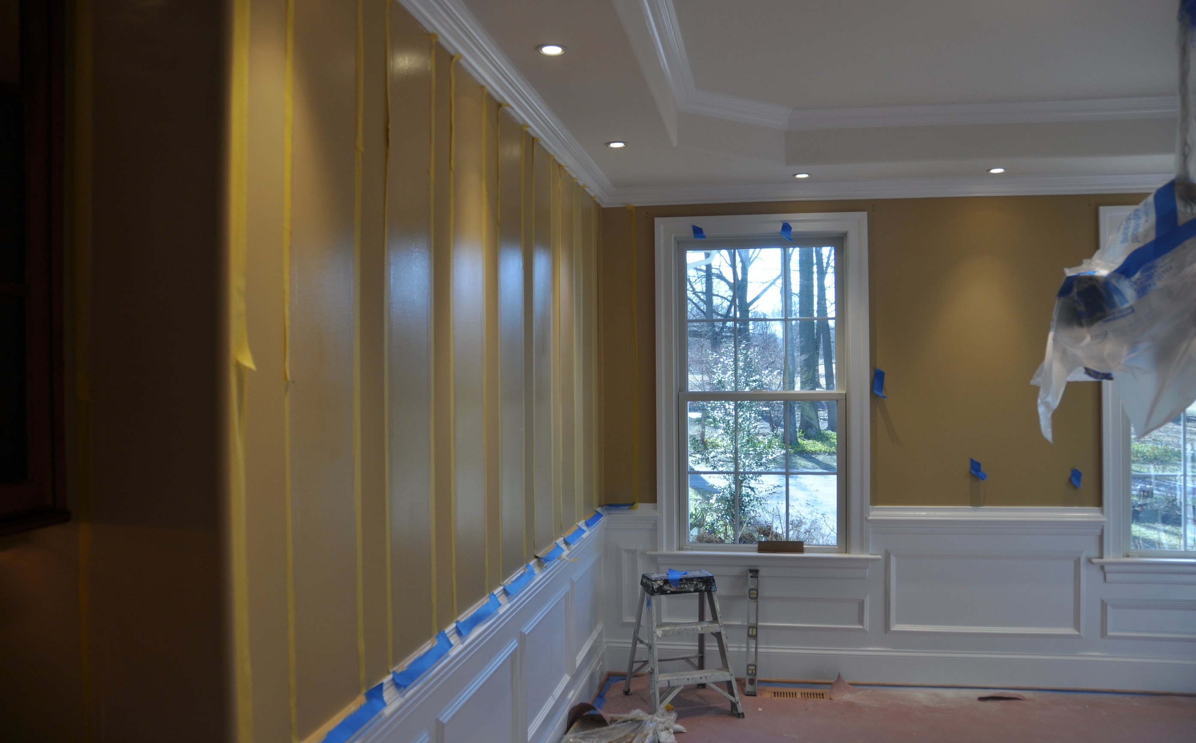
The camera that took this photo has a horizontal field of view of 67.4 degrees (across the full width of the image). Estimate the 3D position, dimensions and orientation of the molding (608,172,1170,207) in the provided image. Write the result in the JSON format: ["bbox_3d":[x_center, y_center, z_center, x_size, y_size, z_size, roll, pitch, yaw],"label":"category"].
[{"bbox_3d":[1.557,-0.960,4.749,3.078,0.085,0.078,0,-1,6],"label":"molding"}]

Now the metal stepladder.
[{"bbox_3d":[0.412,1.335,4.440,0.455,0.640,0.456,0,-1,-14],"label":"metal stepladder"}]

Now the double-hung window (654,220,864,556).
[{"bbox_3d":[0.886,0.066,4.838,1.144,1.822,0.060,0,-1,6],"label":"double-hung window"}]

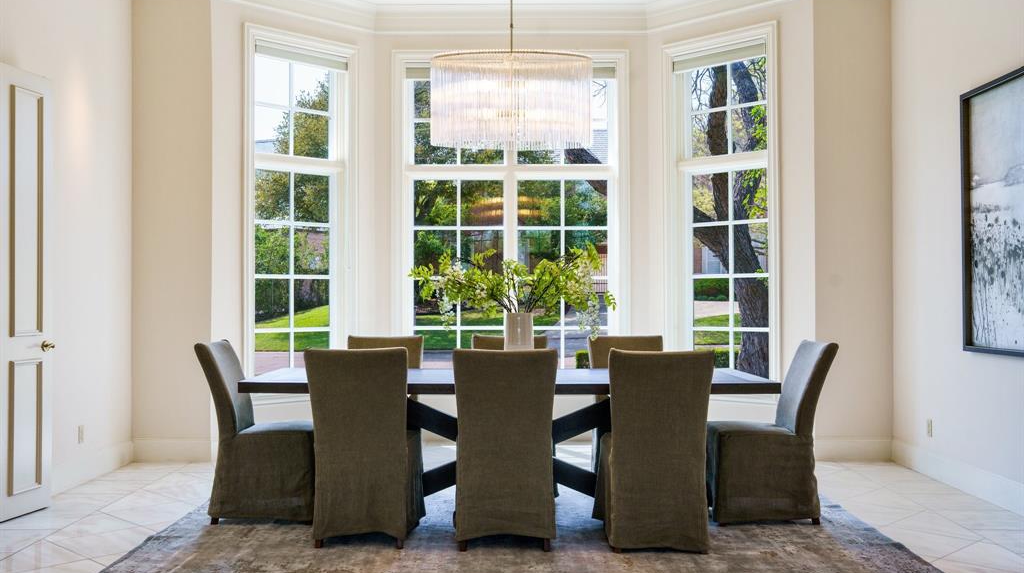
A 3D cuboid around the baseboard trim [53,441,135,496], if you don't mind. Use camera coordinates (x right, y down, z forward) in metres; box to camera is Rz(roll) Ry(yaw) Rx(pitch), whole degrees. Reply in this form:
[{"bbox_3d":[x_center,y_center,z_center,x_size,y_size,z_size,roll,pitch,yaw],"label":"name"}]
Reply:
[{"bbox_3d":[-2.775,1.189,6.655,0.025,0.180,1.320,0,-1,0],"label":"baseboard trim"}]

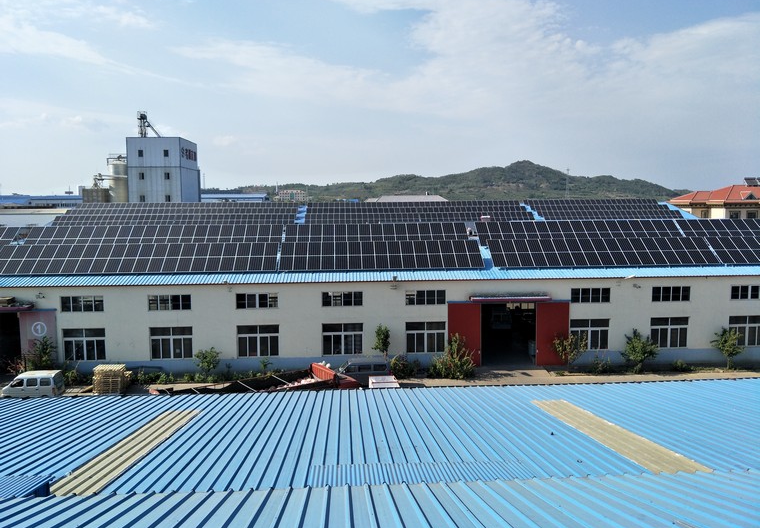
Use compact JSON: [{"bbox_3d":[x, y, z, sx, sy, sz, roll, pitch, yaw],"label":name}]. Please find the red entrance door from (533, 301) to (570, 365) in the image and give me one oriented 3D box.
[{"bbox_3d":[12.509,5.088,38.304,2.500,4.678,0.120,-1,5,-3],"label":"red entrance door"}]

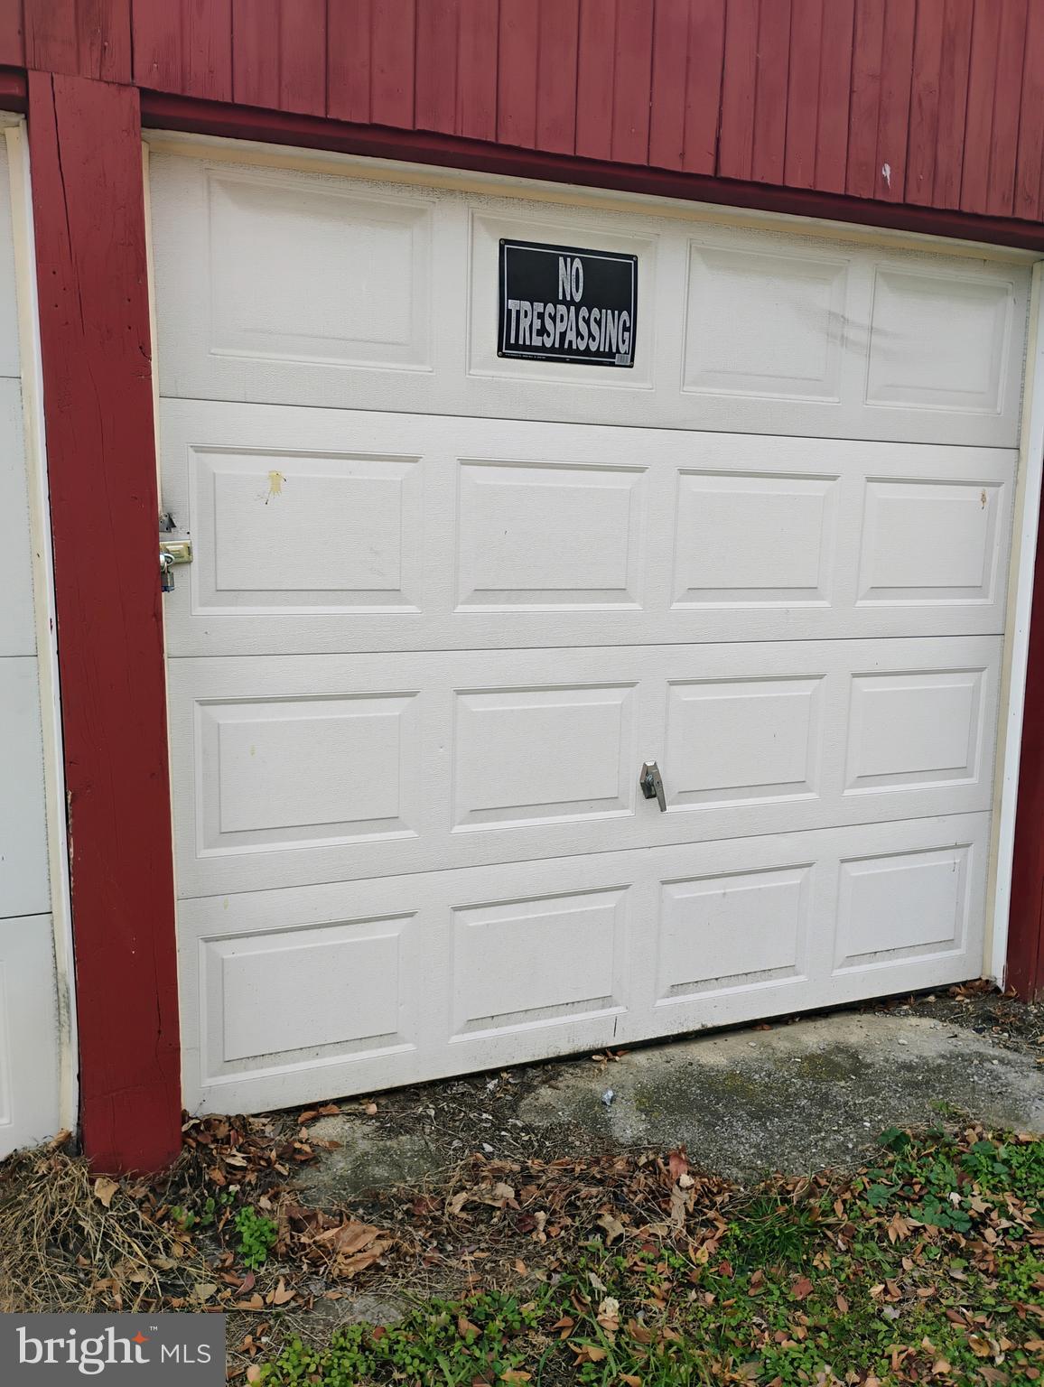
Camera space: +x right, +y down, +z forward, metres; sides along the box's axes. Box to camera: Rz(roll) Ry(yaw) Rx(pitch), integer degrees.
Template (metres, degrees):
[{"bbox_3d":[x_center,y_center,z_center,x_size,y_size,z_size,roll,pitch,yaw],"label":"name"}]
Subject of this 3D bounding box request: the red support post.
[{"bbox_3d":[-0.831,-0.053,2.271,0.195,2.150,0.190,-3,10,-24],"label":"red support post"}]

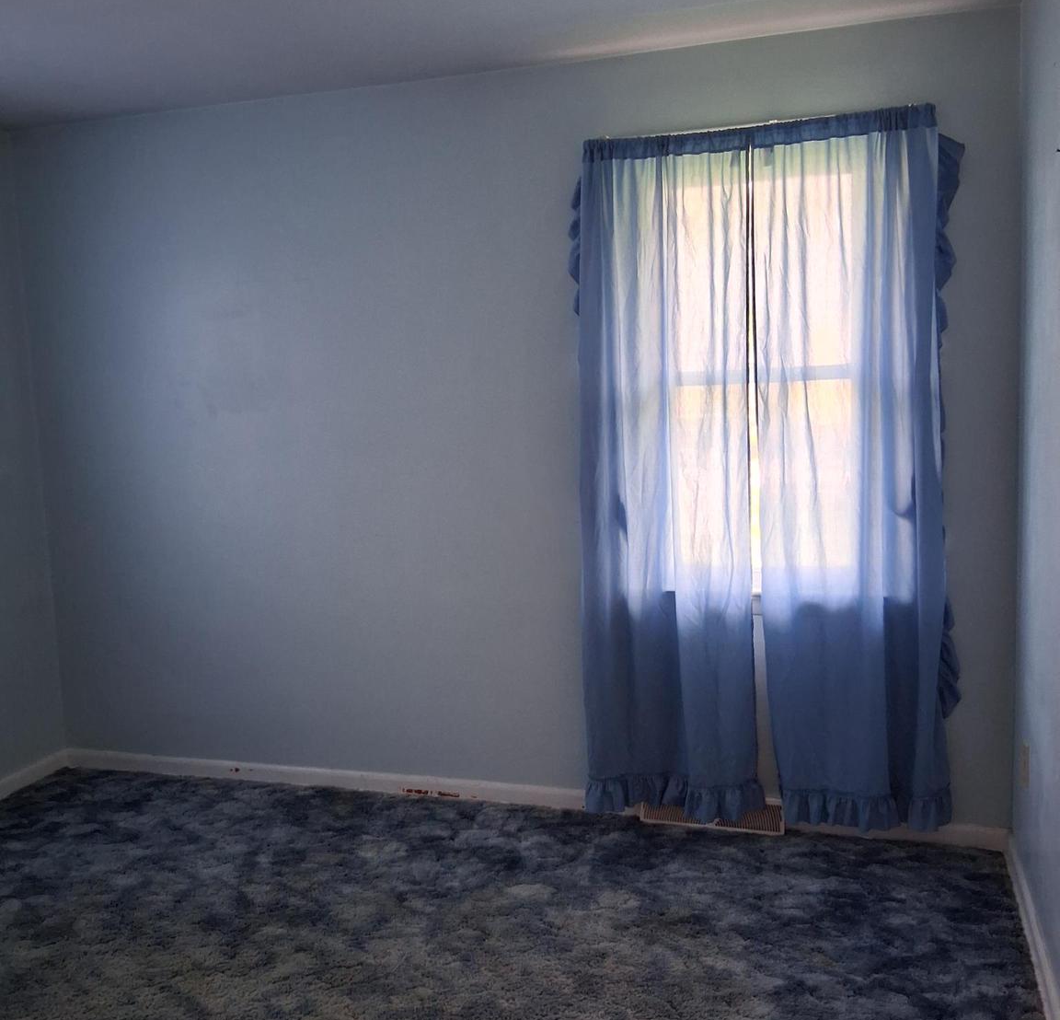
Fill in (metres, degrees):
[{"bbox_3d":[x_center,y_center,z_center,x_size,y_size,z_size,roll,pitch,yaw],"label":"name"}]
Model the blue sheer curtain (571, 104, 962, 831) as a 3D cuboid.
[{"bbox_3d":[0.693,-0.061,3.225,1.145,2.152,0.100,0,8,18],"label":"blue sheer curtain"}]

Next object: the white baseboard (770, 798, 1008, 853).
[{"bbox_3d":[1.101,0.993,3.290,0.697,0.072,0.017,0,8,18],"label":"white baseboard"}]

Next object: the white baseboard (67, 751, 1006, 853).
[{"bbox_3d":[-0.211,0.989,3.712,3.452,0.072,0.017,0,8,18],"label":"white baseboard"}]

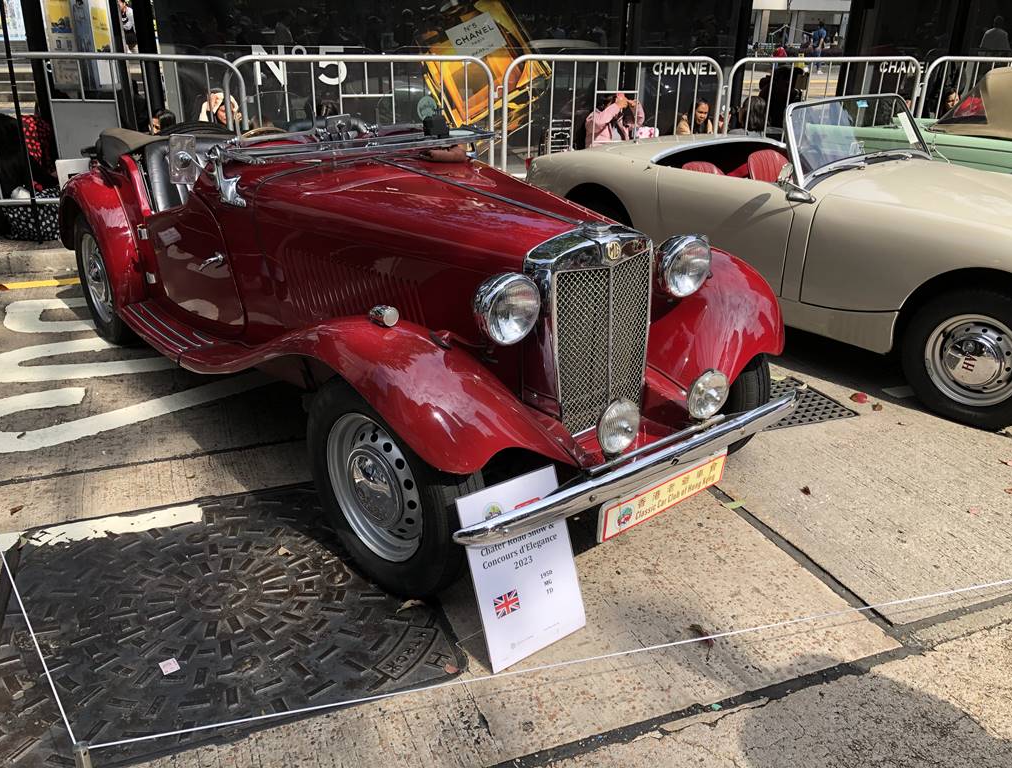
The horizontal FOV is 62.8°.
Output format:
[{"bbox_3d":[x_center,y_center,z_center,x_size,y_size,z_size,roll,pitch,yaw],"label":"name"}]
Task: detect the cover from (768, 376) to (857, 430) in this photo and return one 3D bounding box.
[{"bbox_3d":[1.141,0.089,3.533,0.530,0.030,0.441,-7,24,-19],"label":"cover"}]

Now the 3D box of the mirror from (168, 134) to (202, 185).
[{"bbox_3d":[-1.053,-0.729,2.688,0.085,0.160,0.045,-6,24,-30],"label":"mirror"}]

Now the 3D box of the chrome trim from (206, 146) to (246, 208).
[{"bbox_3d":[-0.900,-0.676,2.716,0.090,0.200,0.200,-16,29,-36],"label":"chrome trim"}]

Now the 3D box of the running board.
[{"bbox_3d":[-1.394,-0.222,3.431,0.220,0.068,0.650,-17,30,-36],"label":"running board"}]

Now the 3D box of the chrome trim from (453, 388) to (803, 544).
[{"bbox_3d":[0.427,0.200,2.265,1.375,0.080,0.105,-17,30,-36],"label":"chrome trim"}]

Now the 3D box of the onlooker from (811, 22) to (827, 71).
[{"bbox_3d":[10.718,-11.595,28.500,0.520,1.680,0.450,-2,23,-9],"label":"onlooker"}]

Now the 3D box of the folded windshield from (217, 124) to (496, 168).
[{"bbox_3d":[-0.463,-0.863,2.959,1.030,0.055,0.330,-18,30,-36],"label":"folded windshield"}]

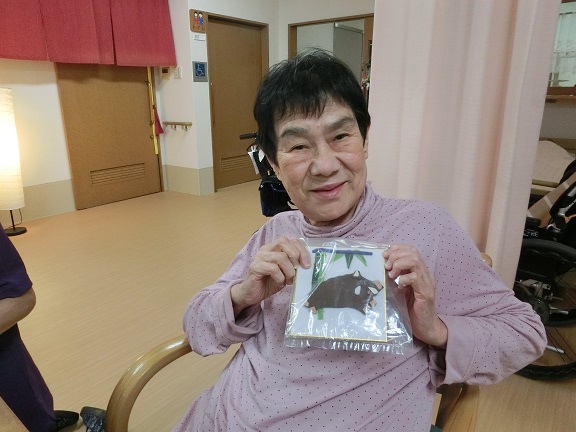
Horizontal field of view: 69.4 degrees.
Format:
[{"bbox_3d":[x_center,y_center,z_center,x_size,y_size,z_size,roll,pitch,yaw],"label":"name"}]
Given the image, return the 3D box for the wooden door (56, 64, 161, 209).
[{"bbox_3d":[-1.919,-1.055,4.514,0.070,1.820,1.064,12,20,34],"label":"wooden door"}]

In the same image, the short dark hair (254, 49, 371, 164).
[{"bbox_3d":[0.040,-0.168,0.650,0.180,0.190,0.190,-13,15,-2],"label":"short dark hair"}]

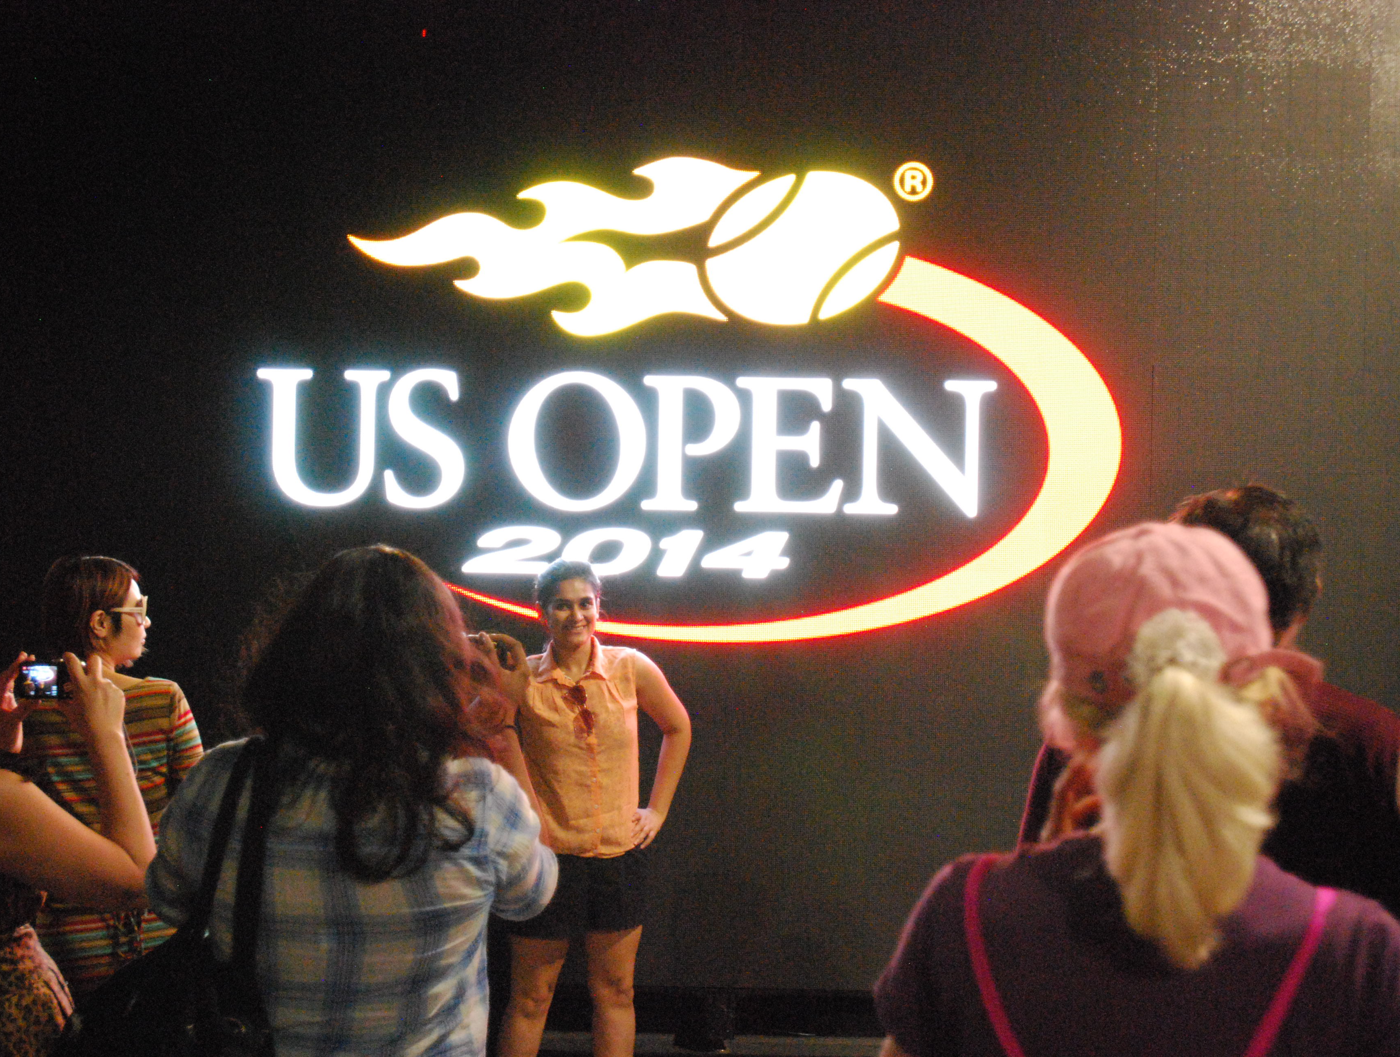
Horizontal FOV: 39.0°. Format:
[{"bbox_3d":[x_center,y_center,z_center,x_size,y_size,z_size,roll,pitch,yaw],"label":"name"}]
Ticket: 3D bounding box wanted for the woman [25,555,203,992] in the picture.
[{"bbox_3d":[-1.282,0.859,4.300,0.420,1.605,0.280,1,0,8],"label":"woman"}]

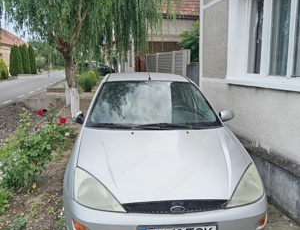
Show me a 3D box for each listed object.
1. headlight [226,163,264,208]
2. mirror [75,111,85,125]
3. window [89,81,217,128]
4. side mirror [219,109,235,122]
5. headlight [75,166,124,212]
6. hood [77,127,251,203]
[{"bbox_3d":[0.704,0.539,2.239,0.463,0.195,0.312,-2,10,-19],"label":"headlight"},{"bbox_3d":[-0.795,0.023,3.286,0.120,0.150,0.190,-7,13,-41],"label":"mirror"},{"bbox_3d":[0.046,-0.125,3.203,1.360,0.130,0.930,0,38,-7],"label":"window"},{"bbox_3d":[0.915,0.022,3.426,0.200,0.145,0.130,0,10,-7],"label":"side mirror"},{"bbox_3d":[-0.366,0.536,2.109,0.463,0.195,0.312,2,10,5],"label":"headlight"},{"bbox_3d":[0.133,0.366,2.471,1.430,0.210,1.080,0,22,-7],"label":"hood"}]

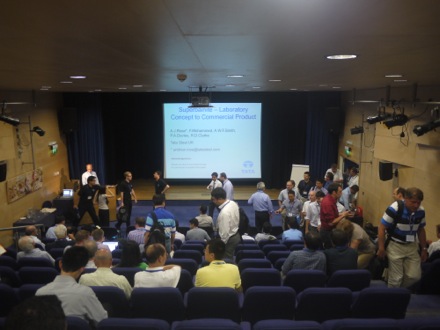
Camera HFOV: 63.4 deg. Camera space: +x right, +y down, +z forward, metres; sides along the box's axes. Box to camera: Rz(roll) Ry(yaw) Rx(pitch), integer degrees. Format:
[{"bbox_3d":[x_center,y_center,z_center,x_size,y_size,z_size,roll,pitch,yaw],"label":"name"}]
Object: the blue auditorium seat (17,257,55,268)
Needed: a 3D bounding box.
[{"bbox_3d":[-2.487,1.654,5.068,0.500,0.820,0.520,0,4,1],"label":"blue auditorium seat"}]

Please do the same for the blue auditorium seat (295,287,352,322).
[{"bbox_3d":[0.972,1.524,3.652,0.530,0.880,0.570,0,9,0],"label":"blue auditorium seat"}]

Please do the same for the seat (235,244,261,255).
[{"bbox_3d":[0.525,1.880,6.944,0.500,0.920,0.600,0,10,1],"label":"seat"}]

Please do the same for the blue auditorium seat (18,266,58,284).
[{"bbox_3d":[-2.063,1.579,4.432,0.500,0.920,0.600,0,10,1],"label":"blue auditorium seat"}]

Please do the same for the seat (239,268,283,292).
[{"bbox_3d":[0.470,1.567,4.238,0.500,0.820,0.520,0,4,1],"label":"seat"}]

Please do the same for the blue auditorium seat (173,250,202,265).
[{"bbox_3d":[-0.508,1.789,6.106,0.500,0.920,0.600,0,10,1],"label":"blue auditorium seat"}]

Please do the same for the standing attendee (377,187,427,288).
[{"bbox_3d":[2.104,1.115,4.161,0.600,1.740,0.450,0,9,0],"label":"standing attendee"}]

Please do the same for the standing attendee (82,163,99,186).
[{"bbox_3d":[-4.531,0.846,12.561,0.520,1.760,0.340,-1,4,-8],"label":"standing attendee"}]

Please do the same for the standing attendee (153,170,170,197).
[{"bbox_3d":[-1.823,1.074,10.994,0.380,1.760,0.520,-7,12,-36],"label":"standing attendee"}]

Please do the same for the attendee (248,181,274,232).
[{"bbox_3d":[1.038,1.300,8.850,0.560,1.770,0.380,-2,10,-7],"label":"attendee"}]

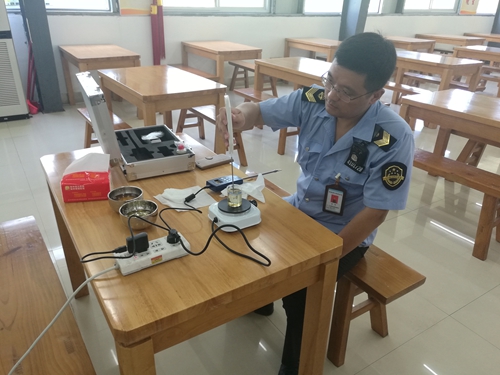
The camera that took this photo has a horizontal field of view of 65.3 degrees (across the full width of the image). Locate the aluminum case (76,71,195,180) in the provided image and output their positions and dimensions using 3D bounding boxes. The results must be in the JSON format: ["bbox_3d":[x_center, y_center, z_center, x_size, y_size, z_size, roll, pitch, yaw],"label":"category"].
[{"bbox_3d":[-0.479,-0.276,1.622,0.365,0.338,0.434,-11,29,-25],"label":"aluminum case"}]

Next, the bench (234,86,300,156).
[{"bbox_3d":[0.216,-0.741,4.276,0.340,0.445,1.155,-14,30,-30],"label":"bench"}]

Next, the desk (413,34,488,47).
[{"bbox_3d":[4.293,-2.889,8.576,0.721,0.776,1.198,-14,30,-29],"label":"desk"}]

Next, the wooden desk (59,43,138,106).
[{"bbox_3d":[-1.857,-1.313,4.912,0.685,0.778,1.149,-14,30,-30],"label":"wooden desk"}]

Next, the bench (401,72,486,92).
[{"bbox_3d":[2.703,-1.333,5.668,0.331,0.445,1.221,-14,30,-29],"label":"bench"}]

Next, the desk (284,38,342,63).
[{"bbox_3d":[1.220,-2.162,6.883,0.685,0.778,1.149,-15,31,-31],"label":"desk"}]

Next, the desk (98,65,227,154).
[{"bbox_3d":[-0.817,-0.605,3.579,0.721,0.776,1.198,-15,31,-31],"label":"desk"}]

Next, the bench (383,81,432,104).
[{"bbox_3d":[1.873,-1.121,5.180,0.340,0.445,1.155,-14,30,-30],"label":"bench"}]

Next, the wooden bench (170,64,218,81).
[{"bbox_3d":[-0.812,-1.472,5.697,0.340,0.445,1.155,-14,30,-30],"label":"wooden bench"}]

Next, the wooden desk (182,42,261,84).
[{"bbox_3d":[-0.429,-1.677,5.766,0.685,0.778,1.149,-14,30,-29],"label":"wooden desk"}]

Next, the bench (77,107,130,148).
[{"bbox_3d":[-1.203,-0.353,3.415,0.331,0.445,1.211,-15,31,-31],"label":"bench"}]

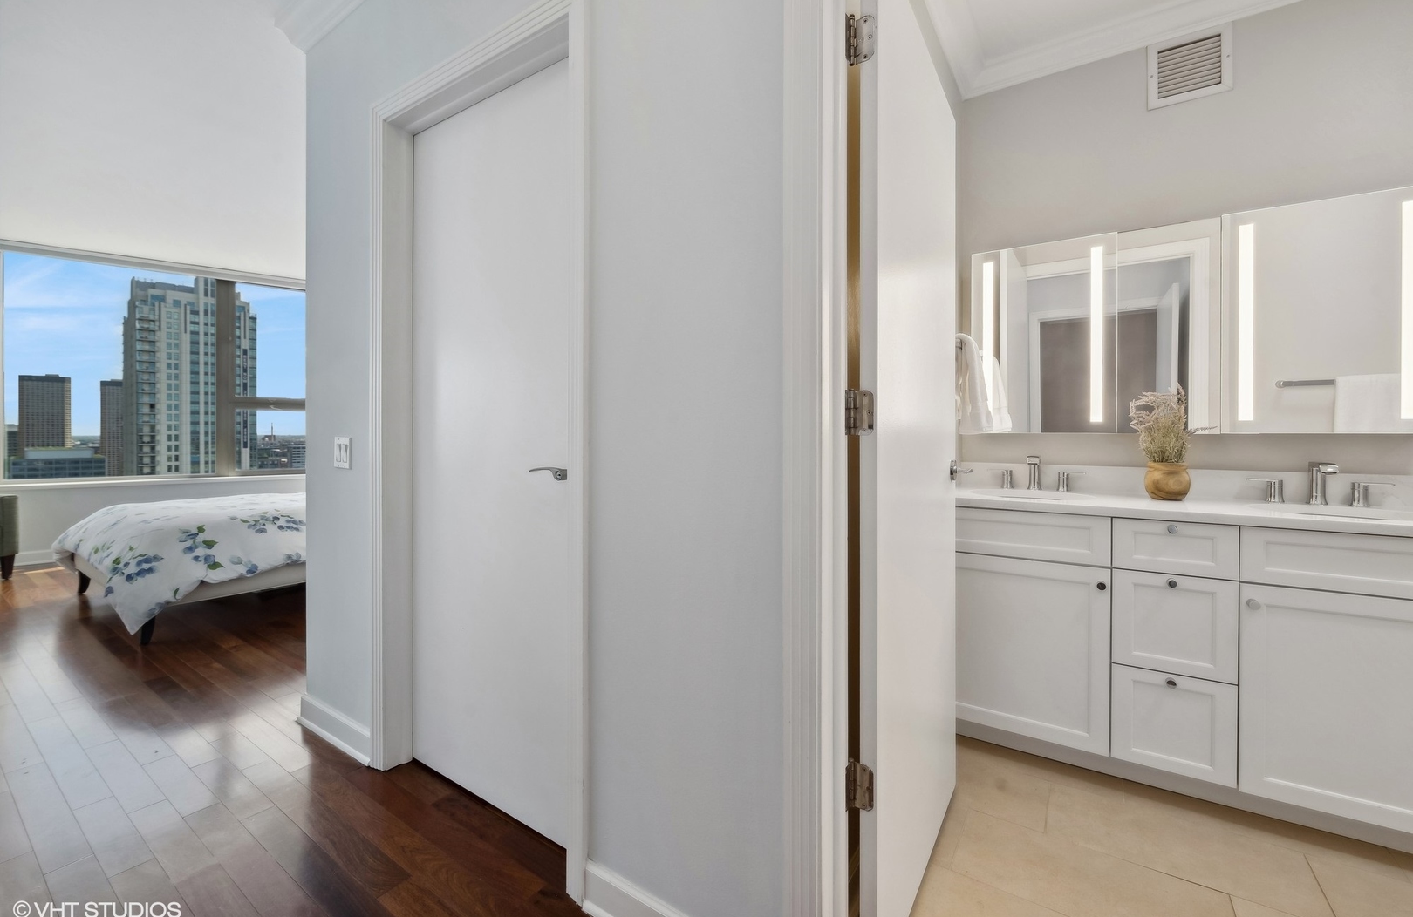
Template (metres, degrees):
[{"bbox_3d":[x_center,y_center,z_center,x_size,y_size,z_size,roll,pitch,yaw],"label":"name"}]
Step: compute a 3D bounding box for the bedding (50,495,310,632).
[{"bbox_3d":[-3.235,0.612,4.181,1.870,0.540,2.000,1,2,34],"label":"bedding"}]

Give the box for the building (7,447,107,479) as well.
[{"bbox_3d":[-304.000,18.213,255.000,30.000,48.000,29.000,1,2,32],"label":"building"}]

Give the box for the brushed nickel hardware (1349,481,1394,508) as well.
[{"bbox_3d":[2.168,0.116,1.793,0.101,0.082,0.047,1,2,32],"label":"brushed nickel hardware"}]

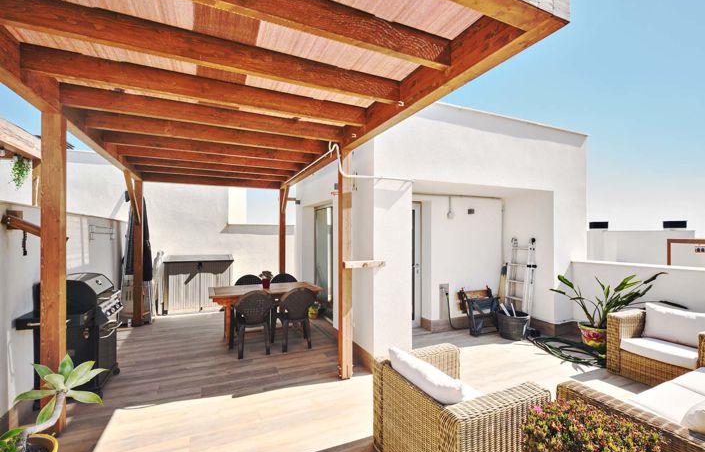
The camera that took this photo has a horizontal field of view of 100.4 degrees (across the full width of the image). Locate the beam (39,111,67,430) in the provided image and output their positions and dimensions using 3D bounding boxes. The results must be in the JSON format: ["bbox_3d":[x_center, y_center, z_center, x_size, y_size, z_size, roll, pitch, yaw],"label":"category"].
[{"bbox_3d":[-2.493,0.376,2.459,0.117,2.625,0.115,0,-1,-24],"label":"beam"}]

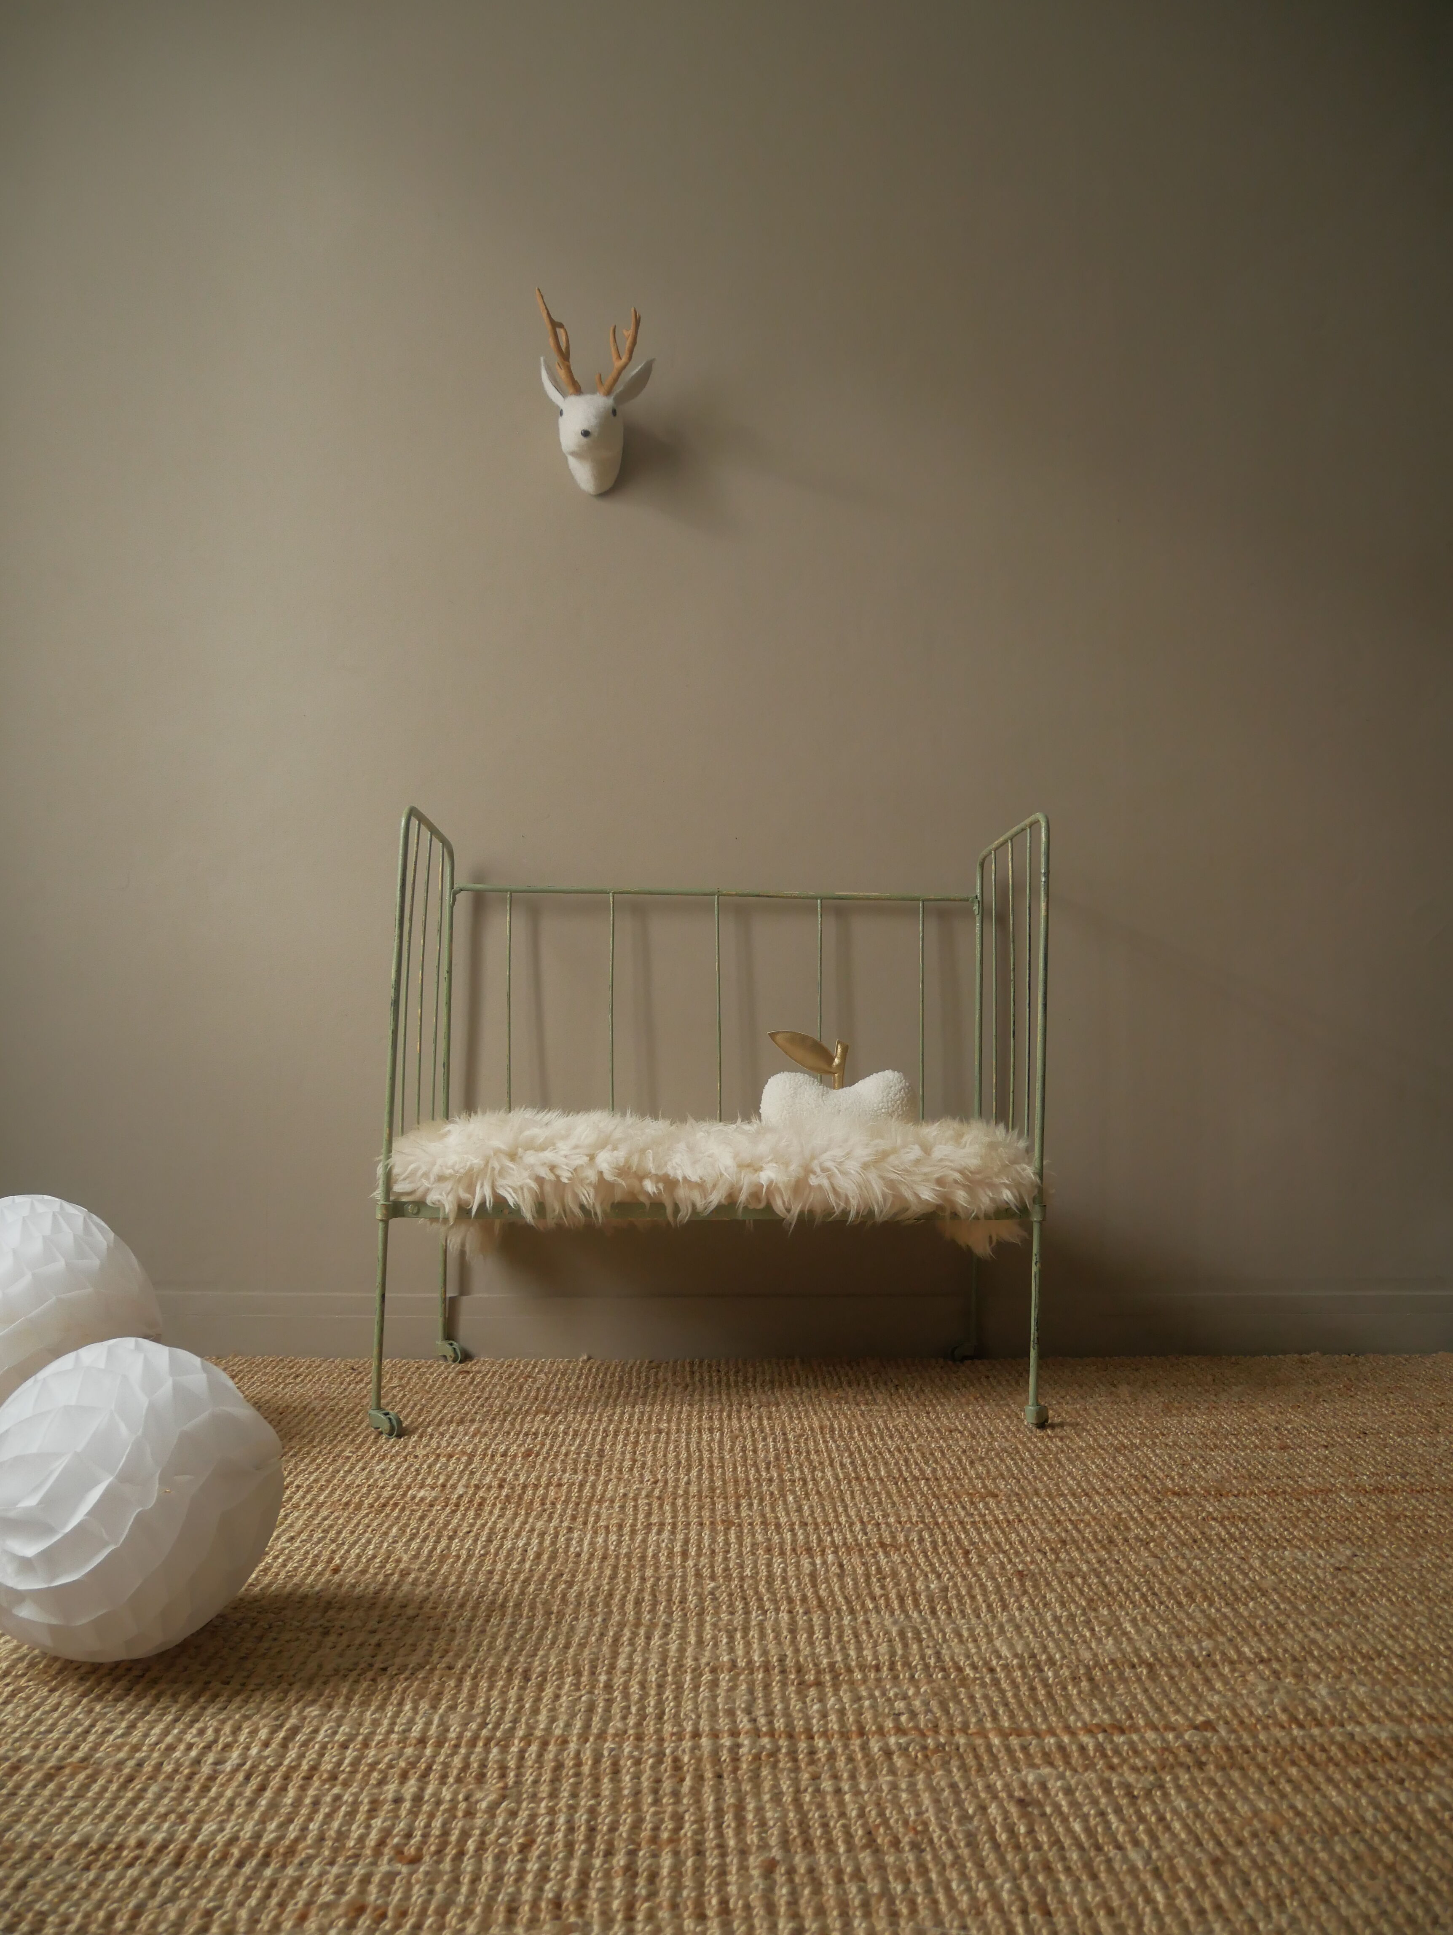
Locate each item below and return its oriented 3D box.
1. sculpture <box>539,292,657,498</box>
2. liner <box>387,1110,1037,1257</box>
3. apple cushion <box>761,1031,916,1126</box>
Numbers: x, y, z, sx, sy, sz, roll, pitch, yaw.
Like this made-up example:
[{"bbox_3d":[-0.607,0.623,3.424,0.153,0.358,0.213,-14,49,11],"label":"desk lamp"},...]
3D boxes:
[{"bbox_3d":[-0.295,-1.312,3.266,0.260,0.441,0.216,0,-3,-2],"label":"sculpture"},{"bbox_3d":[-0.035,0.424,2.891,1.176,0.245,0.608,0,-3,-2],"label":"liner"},{"bbox_3d":[0.232,0.269,2.996,0.319,0.274,0.167,0,-3,-2],"label":"apple cushion"}]

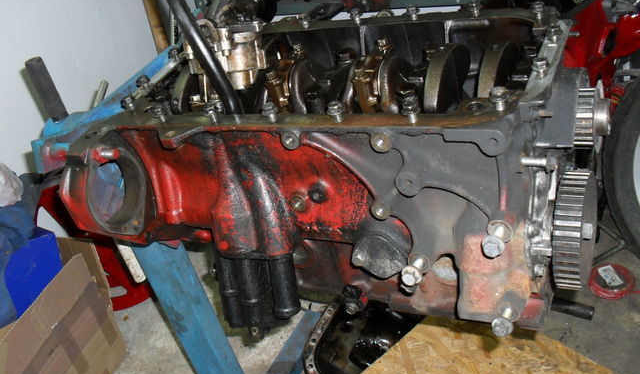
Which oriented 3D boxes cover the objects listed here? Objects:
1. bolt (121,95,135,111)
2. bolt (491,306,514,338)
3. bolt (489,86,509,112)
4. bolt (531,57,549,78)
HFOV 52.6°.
[{"bbox_3d":[-0.225,-0.097,0.770,0.015,0.022,0.015,4,40,29],"label":"bolt"},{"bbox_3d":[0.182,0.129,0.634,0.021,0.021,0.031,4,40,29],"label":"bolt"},{"bbox_3d":[0.147,-0.070,0.529,0.016,0.021,0.016,4,39,29],"label":"bolt"},{"bbox_3d":[0.190,-0.101,0.555,0.015,0.019,0.015,4,39,29],"label":"bolt"}]

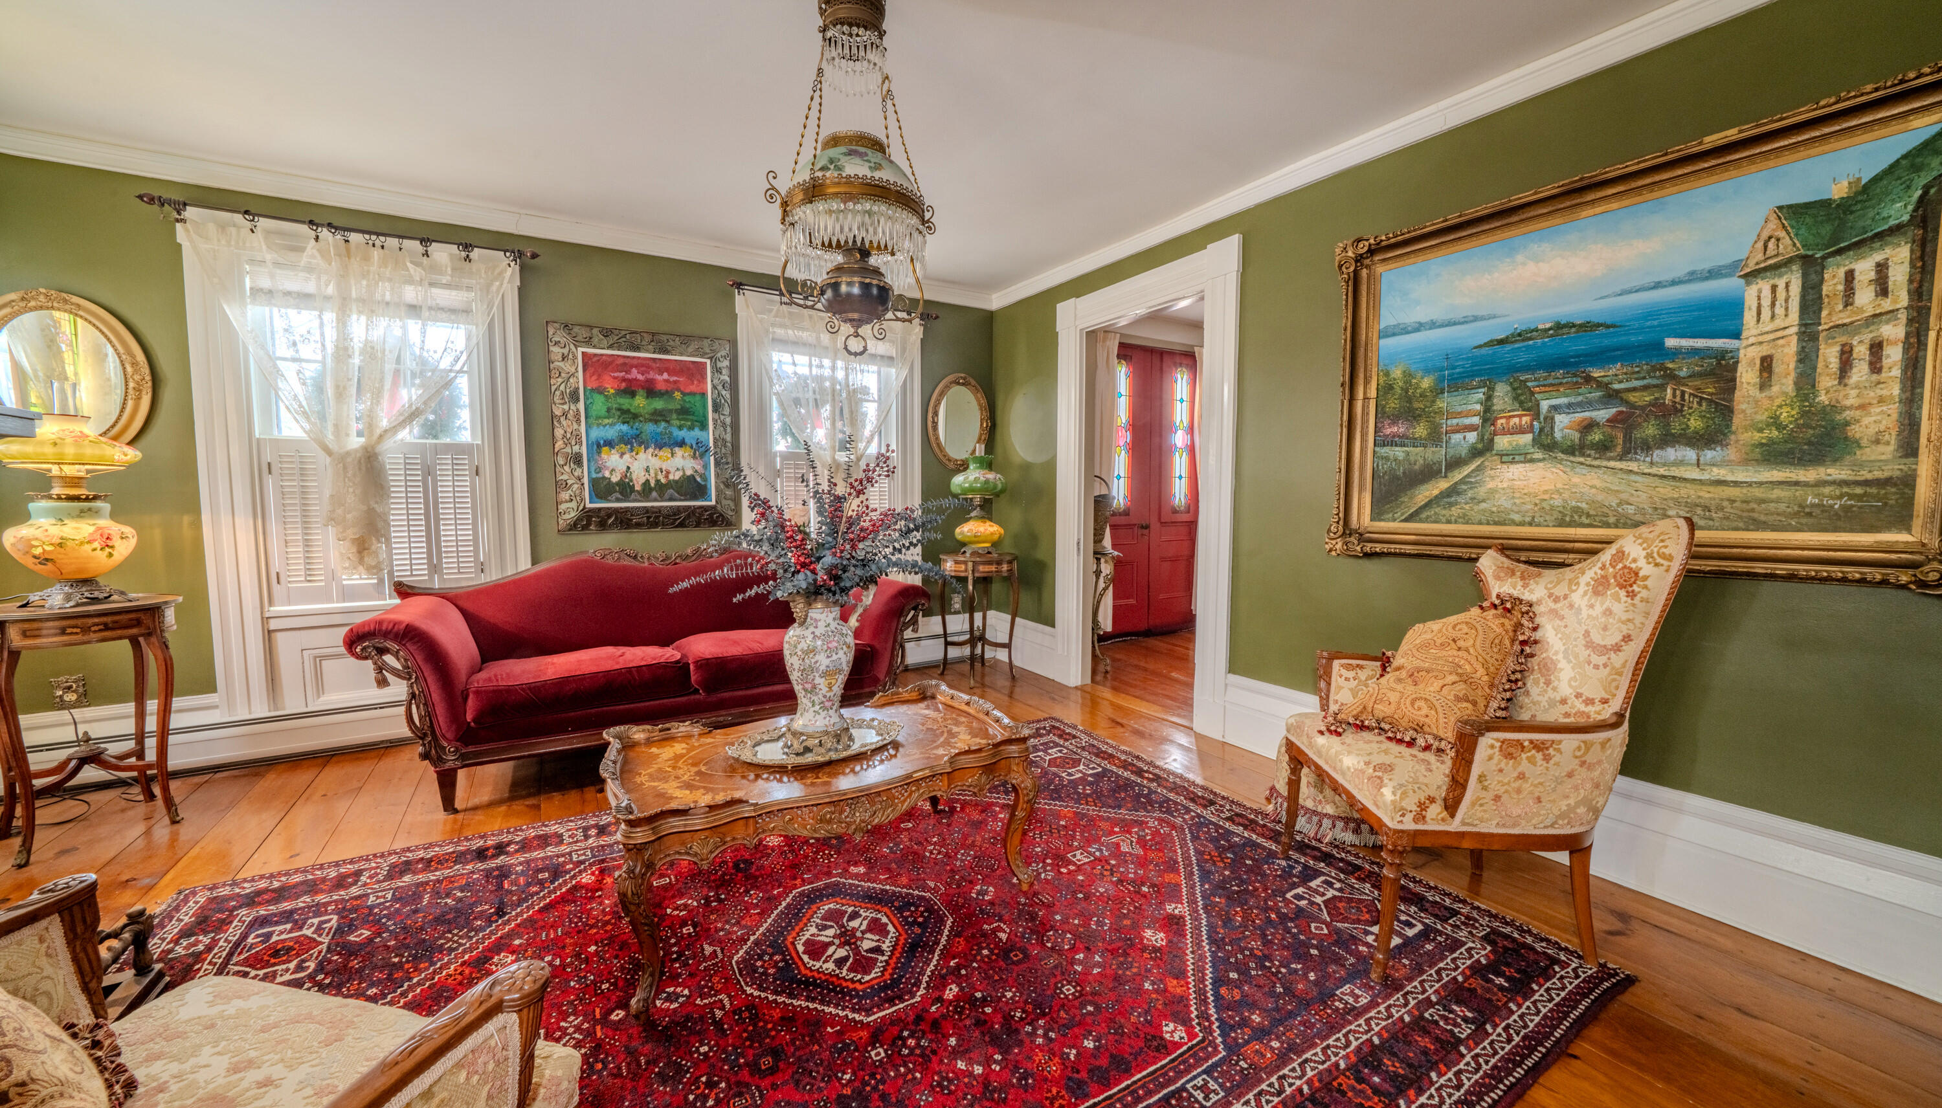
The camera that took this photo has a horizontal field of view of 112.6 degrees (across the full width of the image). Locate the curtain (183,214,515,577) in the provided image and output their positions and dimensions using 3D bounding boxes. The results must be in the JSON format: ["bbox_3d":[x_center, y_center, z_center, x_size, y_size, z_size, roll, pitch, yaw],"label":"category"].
[{"bbox_3d":[-2.559,-0.604,2.787,1.060,1.420,0.120,-2,5,-28],"label":"curtain"}]

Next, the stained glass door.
[{"bbox_3d":[1.413,-0.464,5.143,1.100,2.270,0.070,-2,5,-28],"label":"stained glass door"}]

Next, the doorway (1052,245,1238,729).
[{"bbox_3d":[0.877,-0.296,3.397,0.150,2.240,1.190,-3,6,-34],"label":"doorway"}]

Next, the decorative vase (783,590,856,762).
[{"bbox_3d":[-0.412,0.327,1.794,0.240,0.430,0.220,-2,5,-28],"label":"decorative vase"}]

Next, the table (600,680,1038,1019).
[{"bbox_3d":[-0.413,0.724,1.834,1.070,0.465,0.620,-2,5,-28],"label":"table"}]

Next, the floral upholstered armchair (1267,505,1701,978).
[{"bbox_3d":[1.256,0.438,1.713,0.700,1.065,0.630,0,5,3],"label":"floral upholstered armchair"}]

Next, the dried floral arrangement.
[{"bbox_3d":[-0.419,-0.072,1.762,0.720,0.440,0.580,-2,5,-28],"label":"dried floral arrangement"}]

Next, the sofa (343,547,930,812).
[{"bbox_3d":[-1.310,0.419,2.986,2.140,0.880,0.790,-2,5,-28],"label":"sofa"}]

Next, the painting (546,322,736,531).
[{"bbox_3d":[-1.656,-0.636,3.353,0.850,1.005,0.050,-2,5,-28],"label":"painting"}]

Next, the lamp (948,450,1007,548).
[{"bbox_3d":[0.050,-0.332,3.999,0.340,0.630,0.340,0,5,0],"label":"lamp"}]

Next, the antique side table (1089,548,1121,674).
[{"bbox_3d":[0.725,0.384,4.184,0.380,0.750,0.450,-3,6,-34],"label":"antique side table"}]

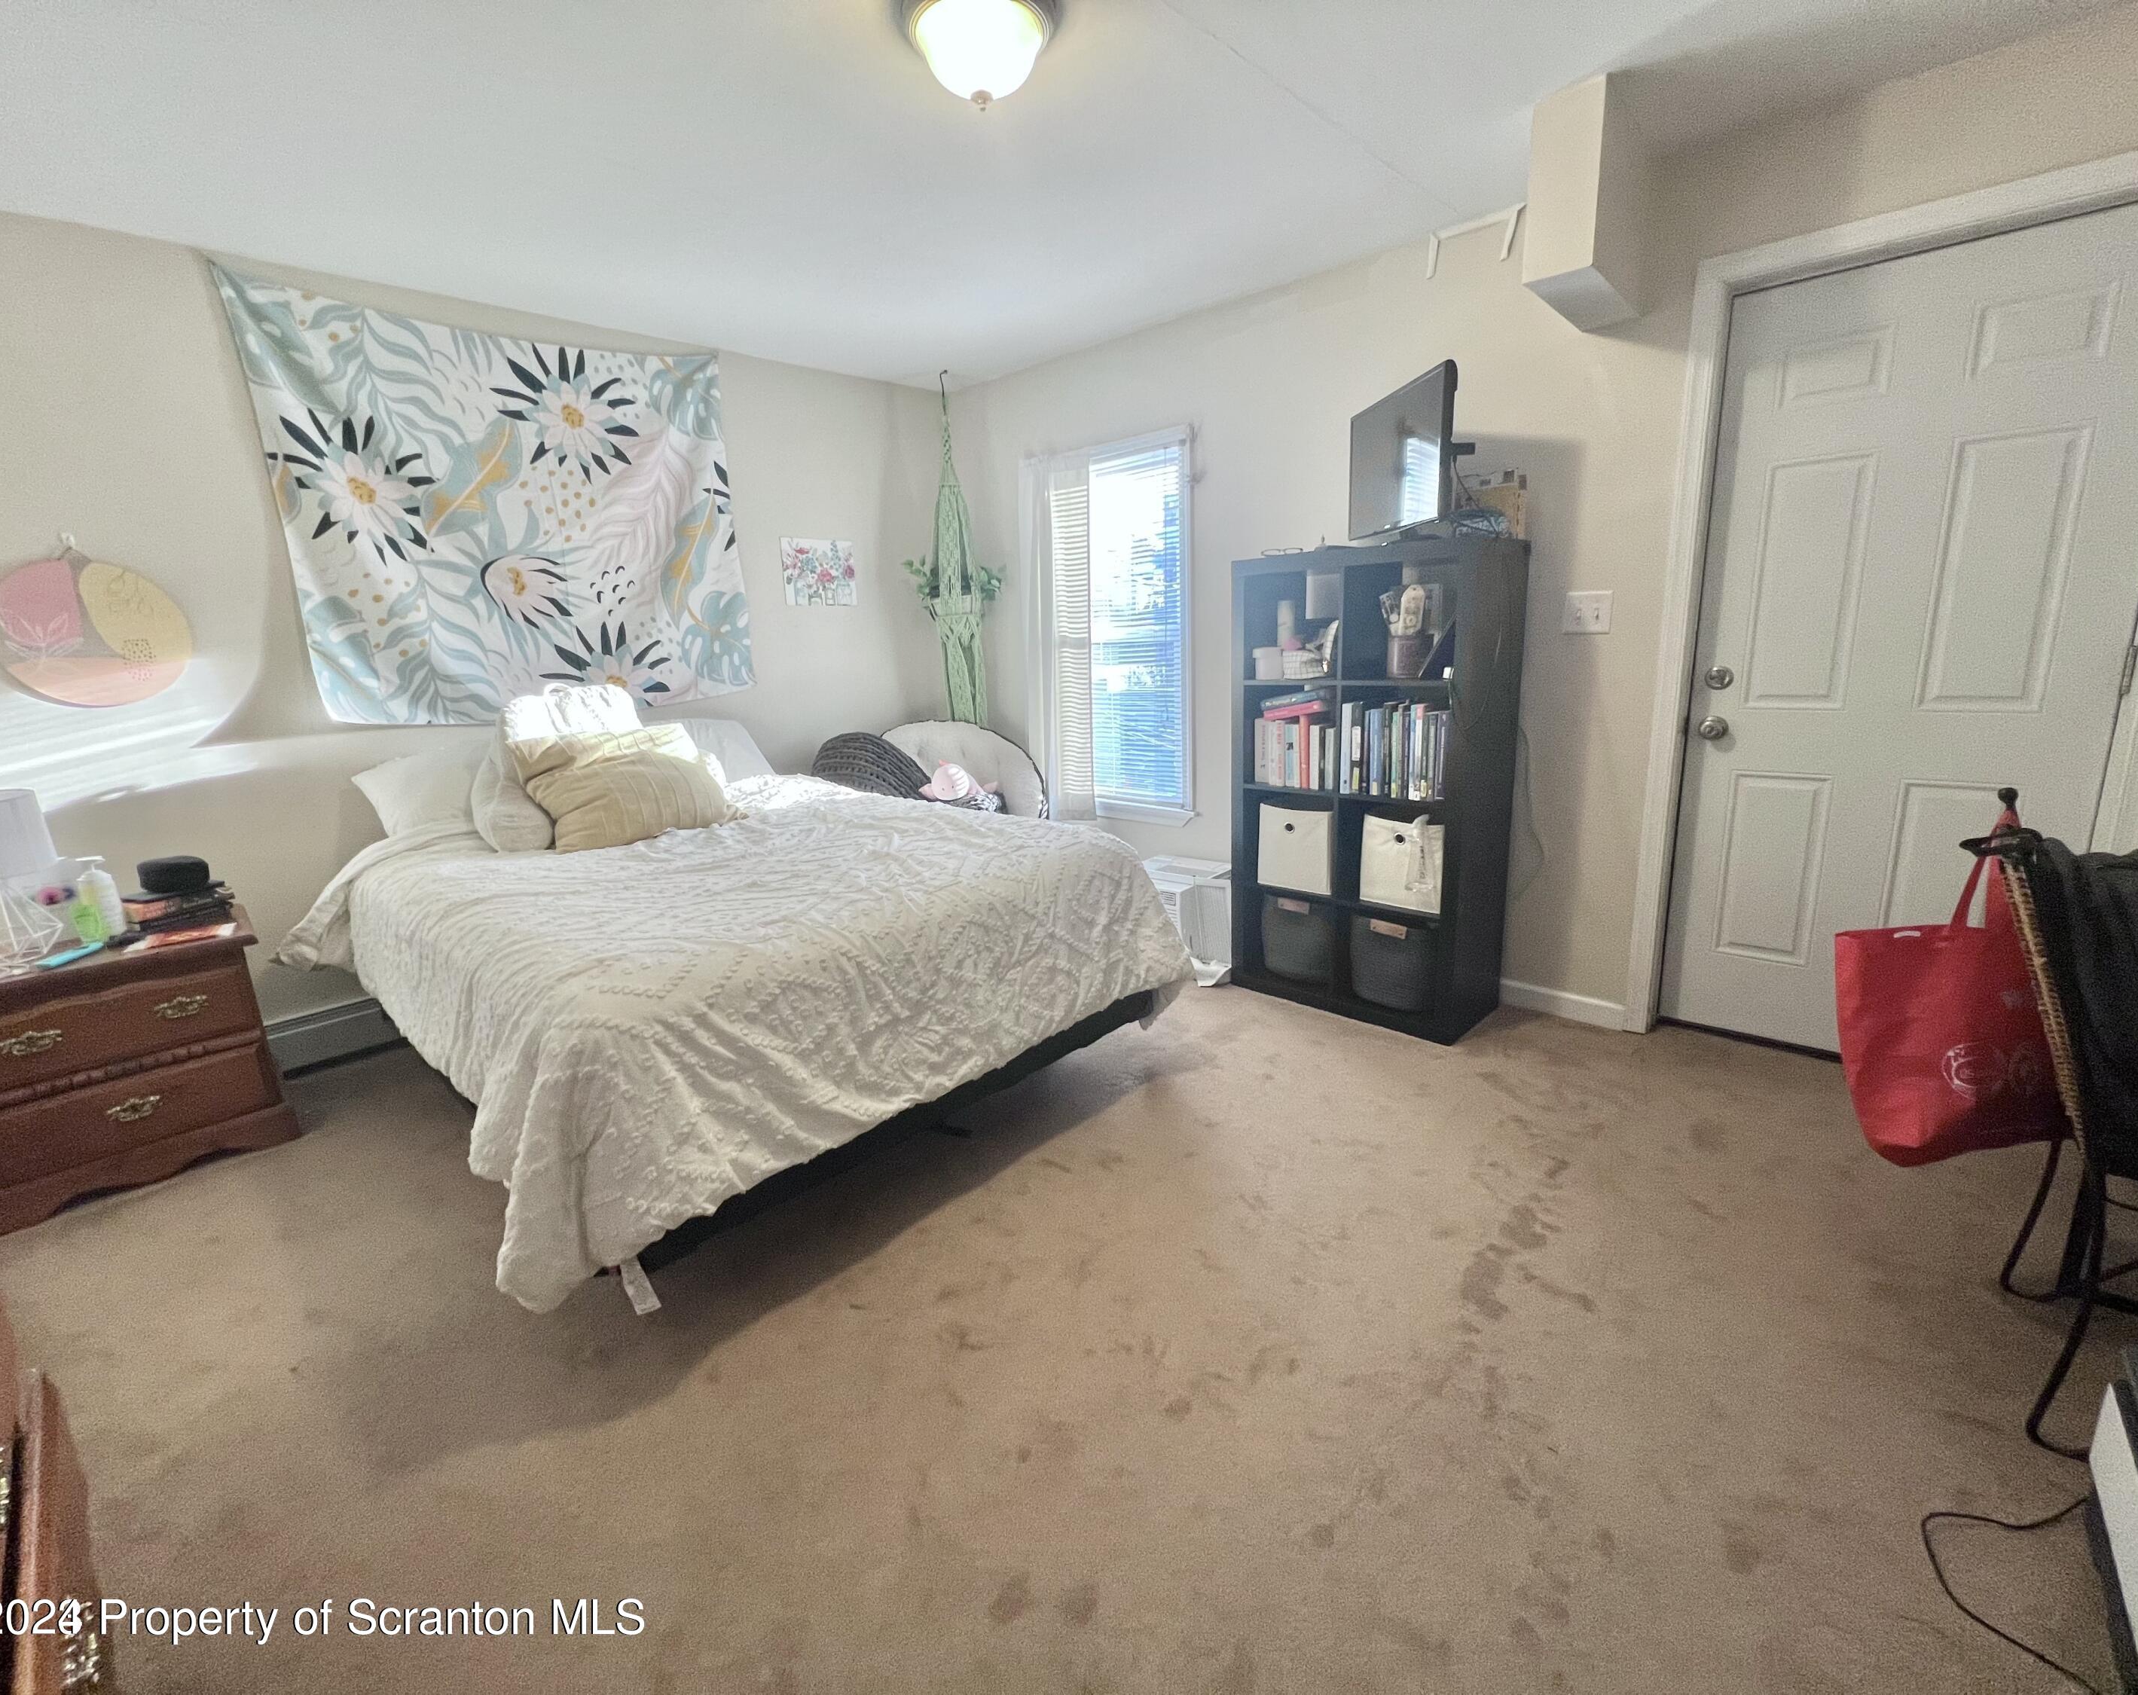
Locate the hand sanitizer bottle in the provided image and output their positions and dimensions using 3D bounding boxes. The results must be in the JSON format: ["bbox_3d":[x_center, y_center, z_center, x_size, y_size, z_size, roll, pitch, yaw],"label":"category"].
[{"bbox_3d":[-2.540,0.136,2.228,0.090,0.215,0.060,10,19,43],"label":"hand sanitizer bottle"}]

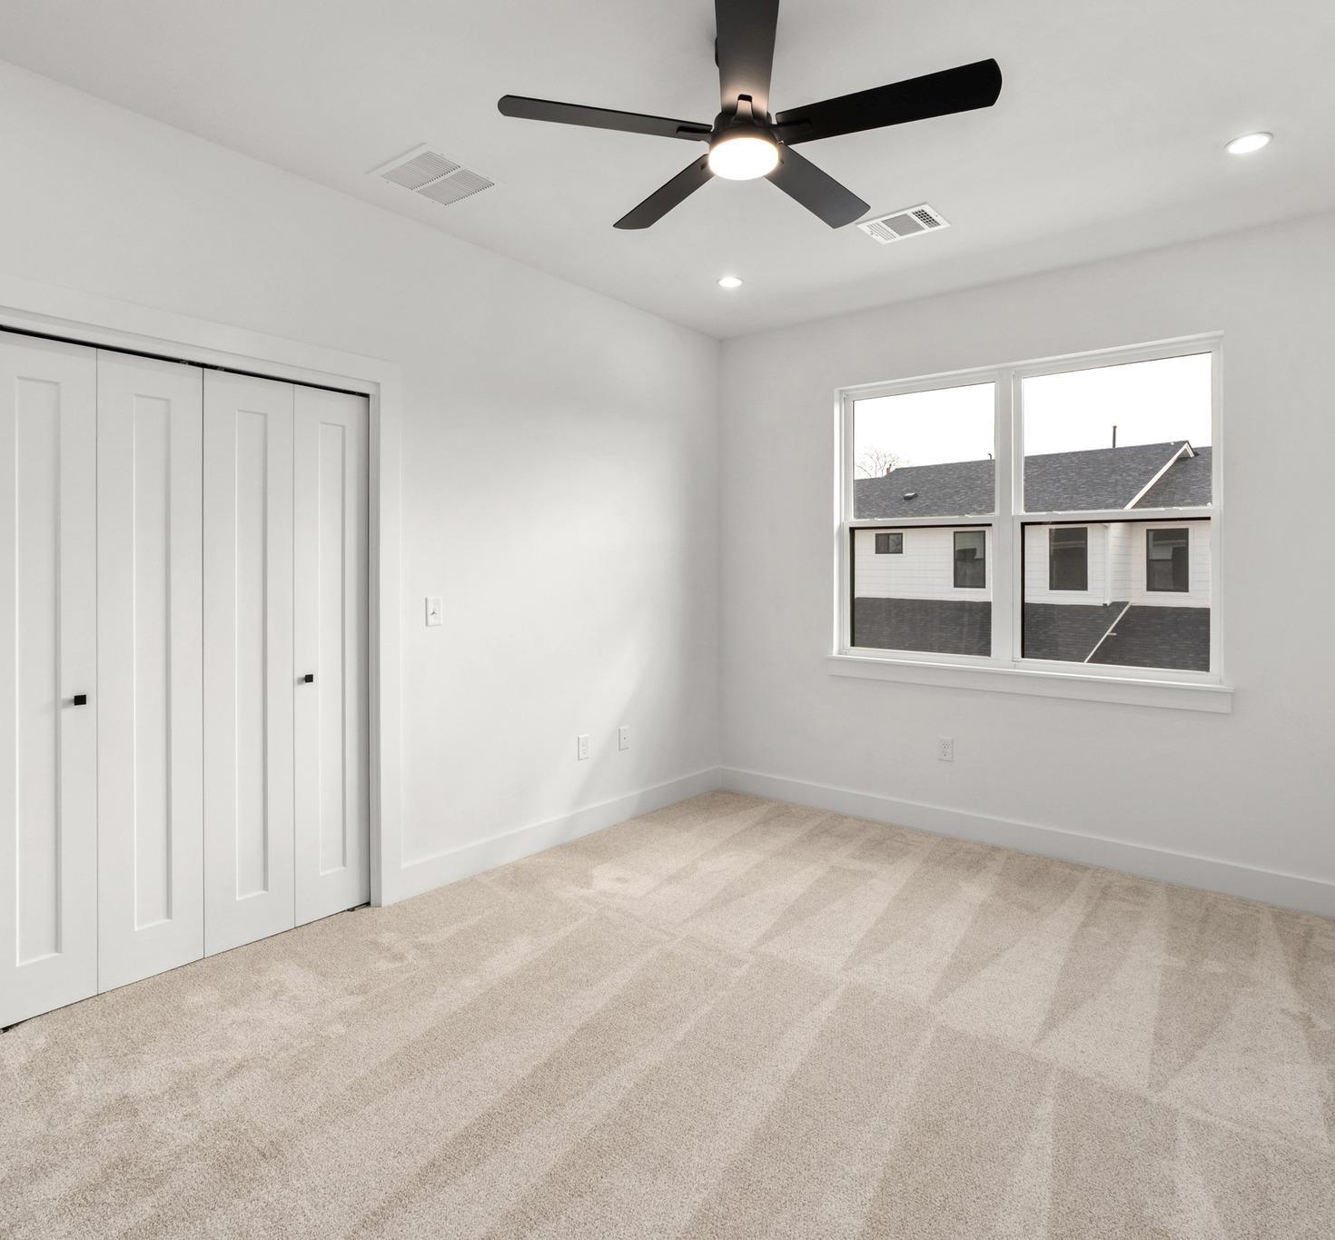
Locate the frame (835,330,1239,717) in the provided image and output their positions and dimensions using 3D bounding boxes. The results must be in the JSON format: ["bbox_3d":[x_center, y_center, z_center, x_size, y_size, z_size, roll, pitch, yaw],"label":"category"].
[{"bbox_3d":[1.657,-0.505,3.829,1.770,1.490,0.100,2,1,37],"label":"frame"}]

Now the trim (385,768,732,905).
[{"bbox_3d":[-0.388,1.030,3.943,0.020,0.140,2.240,4,5,40],"label":"trim"}]

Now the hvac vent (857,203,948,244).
[{"bbox_3d":[0.974,-1.621,3.186,0.300,0.020,0.250,3,5,37],"label":"hvac vent"}]

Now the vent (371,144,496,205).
[{"bbox_3d":[-0.844,-1.613,2.843,0.350,0.020,0.345,3,5,37],"label":"vent"}]

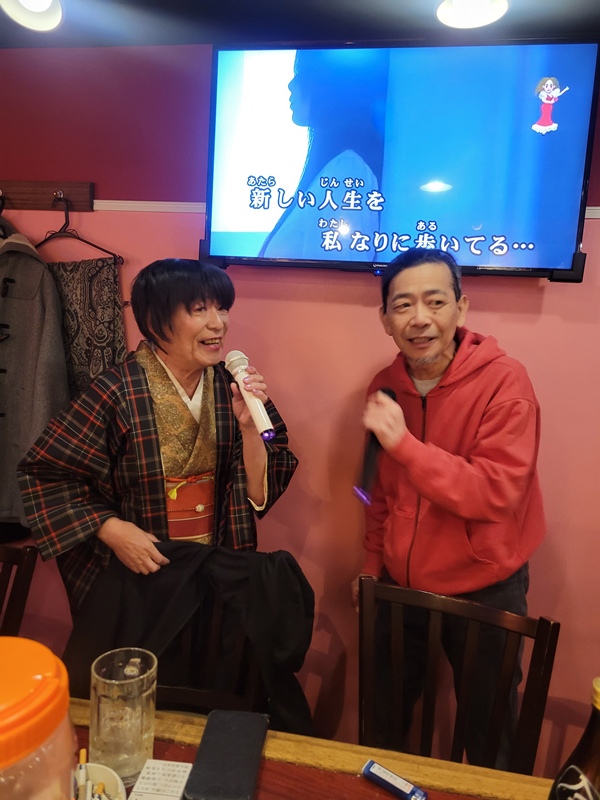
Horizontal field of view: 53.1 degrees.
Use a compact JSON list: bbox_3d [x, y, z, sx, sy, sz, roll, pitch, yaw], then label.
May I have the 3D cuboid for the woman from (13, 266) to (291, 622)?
[{"bbox_3d":[-0.340,0.484,1.390,0.560,1.610,0.380,0,8,-25],"label":"woman"}]

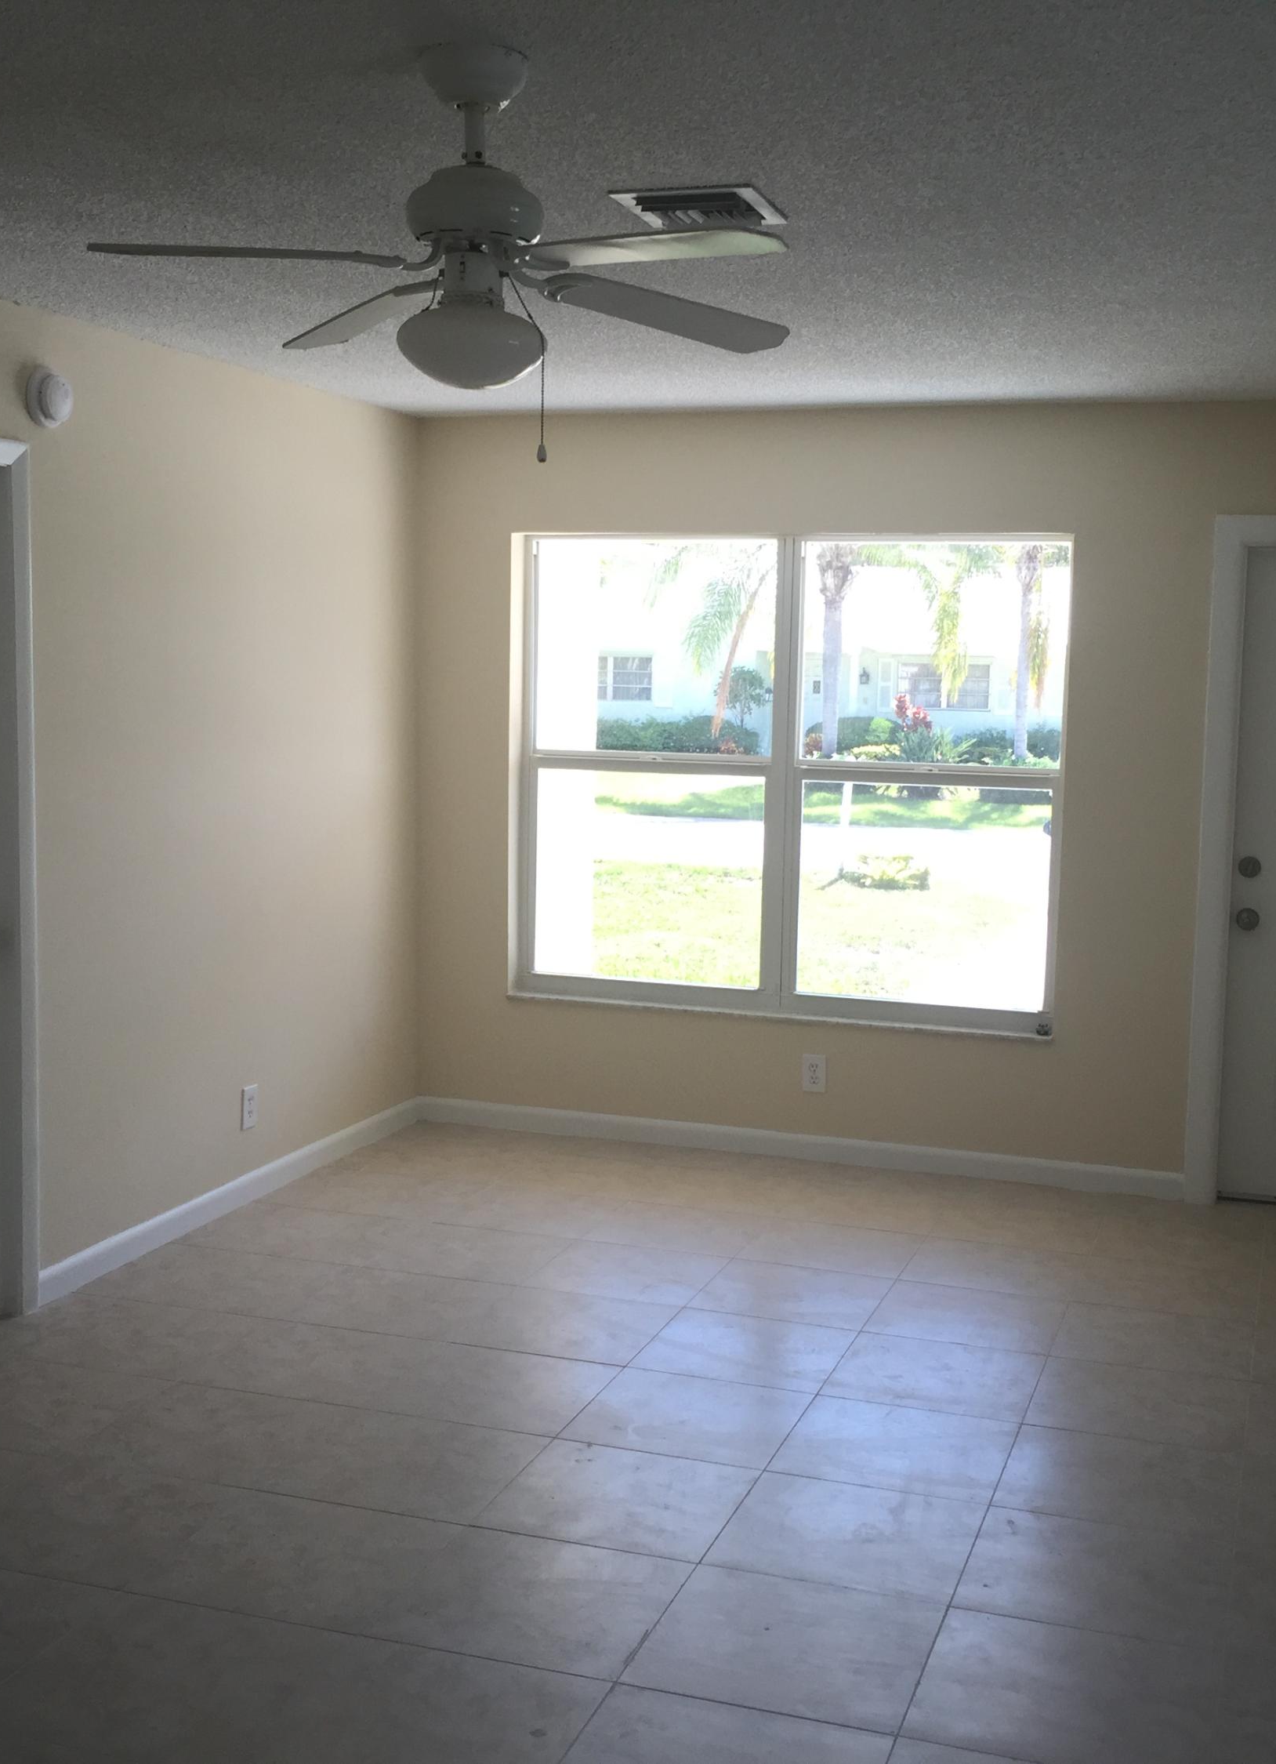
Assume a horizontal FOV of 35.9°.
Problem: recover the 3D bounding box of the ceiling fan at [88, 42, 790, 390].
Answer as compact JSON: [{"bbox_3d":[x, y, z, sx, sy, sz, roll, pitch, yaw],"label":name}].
[{"bbox_3d":[-0.229,-0.907,2.718,1.030,0.436,1.030,3,7,19],"label":"ceiling fan"}]

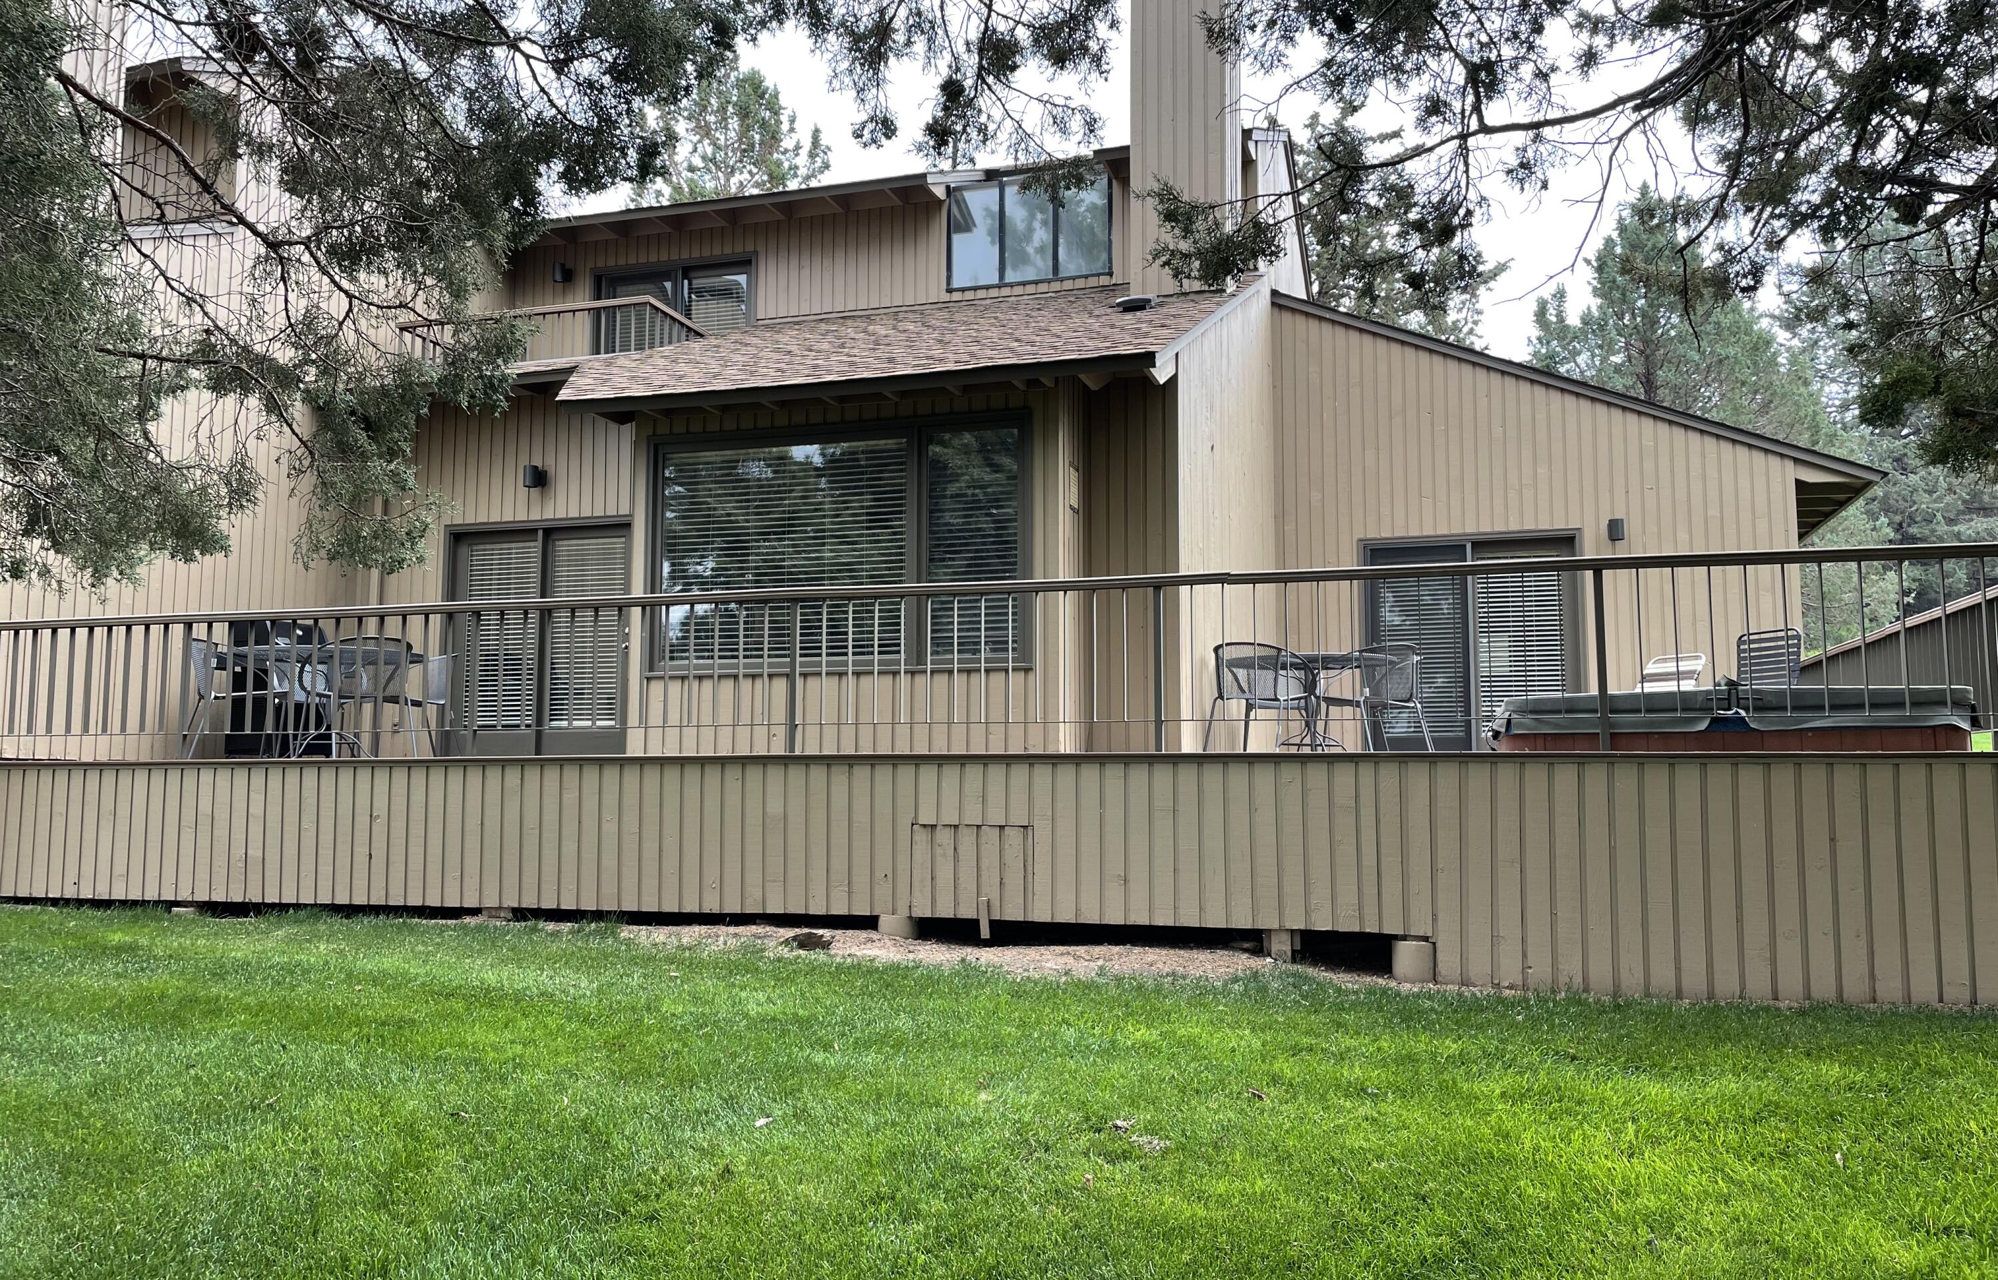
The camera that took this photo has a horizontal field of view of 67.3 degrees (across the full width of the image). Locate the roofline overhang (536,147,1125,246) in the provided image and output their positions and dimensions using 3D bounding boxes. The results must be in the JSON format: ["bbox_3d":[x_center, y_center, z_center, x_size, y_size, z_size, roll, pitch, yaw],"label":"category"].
[{"bbox_3d":[-1.686,-4.407,14.731,6.570,0.360,0.600,-1,-5,17],"label":"roofline overhang"}]

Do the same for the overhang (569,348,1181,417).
[{"bbox_3d":[-0.961,-1.636,9.523,4.100,0.240,0.400,-1,-5,17],"label":"overhang"}]

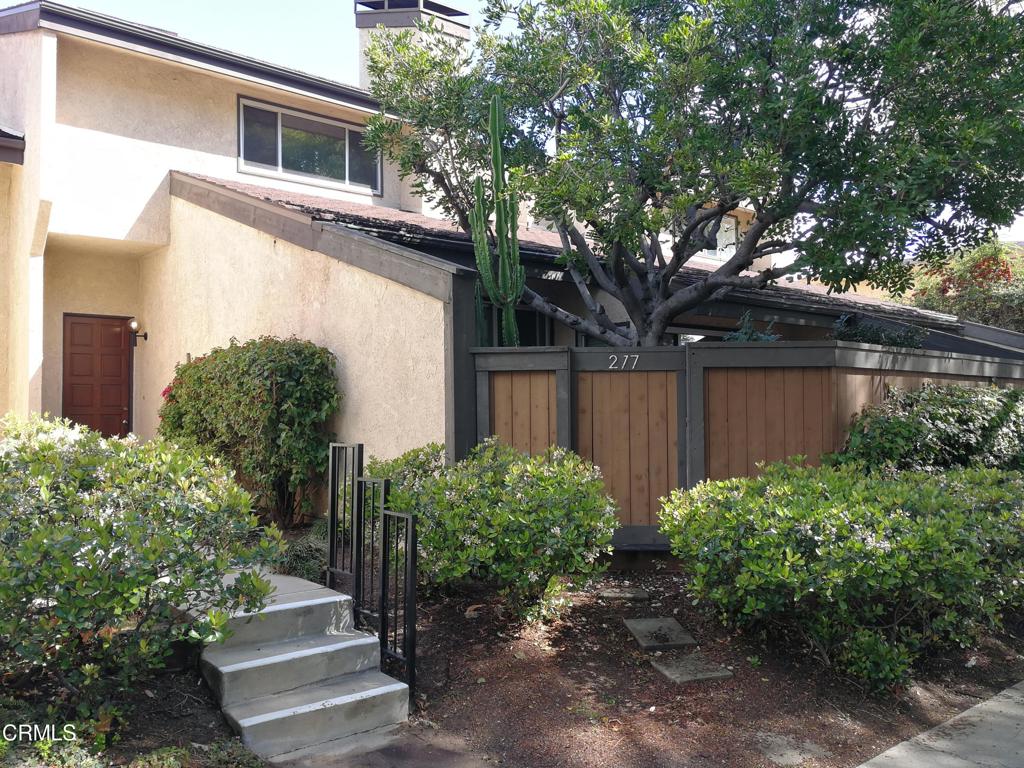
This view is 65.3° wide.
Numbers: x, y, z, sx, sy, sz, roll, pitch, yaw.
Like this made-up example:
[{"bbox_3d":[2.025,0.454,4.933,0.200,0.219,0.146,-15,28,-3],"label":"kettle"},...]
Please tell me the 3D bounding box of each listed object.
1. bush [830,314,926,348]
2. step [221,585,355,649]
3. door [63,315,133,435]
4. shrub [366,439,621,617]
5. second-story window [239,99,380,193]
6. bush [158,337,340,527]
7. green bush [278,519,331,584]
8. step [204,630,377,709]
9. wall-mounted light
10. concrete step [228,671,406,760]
[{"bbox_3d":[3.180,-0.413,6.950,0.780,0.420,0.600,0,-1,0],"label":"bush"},{"bbox_3d":[-1.320,1.298,4.402,0.800,0.186,0.310,0,-1,-38],"label":"step"},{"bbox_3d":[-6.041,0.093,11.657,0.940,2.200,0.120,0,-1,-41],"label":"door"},{"bbox_3d":[-0.114,0.928,5.200,1.520,1.080,1.150,0,-1,0],"label":"shrub"},{"bbox_3d":[-3.033,-3.611,12.300,2.450,1.170,0.120,0,-1,-41],"label":"second-story window"},{"bbox_3d":[-2.556,0.463,7.666,0.980,1.653,2.042,0,-1,-41],"label":"bush"},{"bbox_3d":[-1.410,1.133,5.400,0.380,0.340,0.400,0,-1,-41],"label":"green bush"},{"bbox_3d":[-1.147,1.481,4.219,0.849,0.187,0.242,0,-1,-38],"label":"step"},{"bbox_3d":[-5.412,-0.737,11.552,0.240,0.393,0.140,0,-1,-41],"label":"wall-mounted light"},{"bbox_3d":[-0.983,1.667,4.036,0.853,0.193,0.262,0,-1,-38],"label":"concrete step"}]

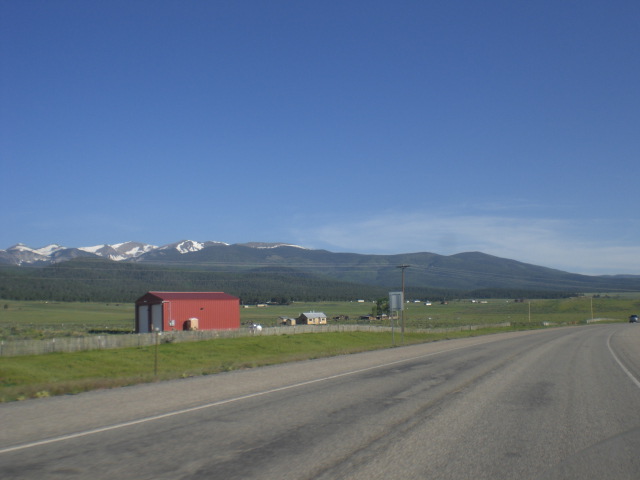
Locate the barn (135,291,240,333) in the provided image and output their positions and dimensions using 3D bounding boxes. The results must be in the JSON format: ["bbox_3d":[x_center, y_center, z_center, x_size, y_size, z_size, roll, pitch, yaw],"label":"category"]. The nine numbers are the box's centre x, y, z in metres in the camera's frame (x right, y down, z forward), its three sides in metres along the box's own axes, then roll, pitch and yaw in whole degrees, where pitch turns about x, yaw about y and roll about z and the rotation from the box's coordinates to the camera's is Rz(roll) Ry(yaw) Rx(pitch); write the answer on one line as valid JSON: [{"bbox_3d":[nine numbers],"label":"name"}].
[{"bbox_3d":[-19.520,10.824,103.906,12.300,6.060,9.350,3,-8,-38],"label":"barn"}]

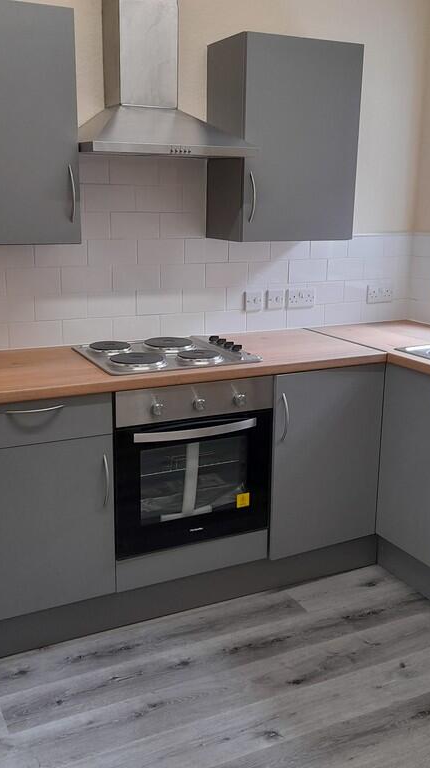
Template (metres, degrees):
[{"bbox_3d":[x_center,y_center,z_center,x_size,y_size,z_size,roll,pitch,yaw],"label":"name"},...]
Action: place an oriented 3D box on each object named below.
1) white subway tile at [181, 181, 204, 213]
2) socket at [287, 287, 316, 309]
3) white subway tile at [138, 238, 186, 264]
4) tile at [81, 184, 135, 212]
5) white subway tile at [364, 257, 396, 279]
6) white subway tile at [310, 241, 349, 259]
[{"bbox_3d":[-0.035,-0.742,2.984,0.200,0.099,0.010,-6,15,-26],"label":"white subway tile"},{"bbox_3d":[0.381,-0.381,3.269,0.142,0.084,0.015,-6,15,-26],"label":"socket"},{"bbox_3d":[-0.214,-0.526,2.939,0.200,0.100,0.010,-6,16,-26],"label":"white subway tile"},{"bbox_3d":[-0.398,-0.704,2.812,0.200,0.100,0.009,-6,17,-25],"label":"tile"},{"bbox_3d":[0.772,-0.539,3.451,0.200,0.100,0.009,-6,17,-25],"label":"white subway tile"},{"bbox_3d":[0.506,-0.604,3.289,0.200,0.100,0.010,-6,16,-26],"label":"white subway tile"}]

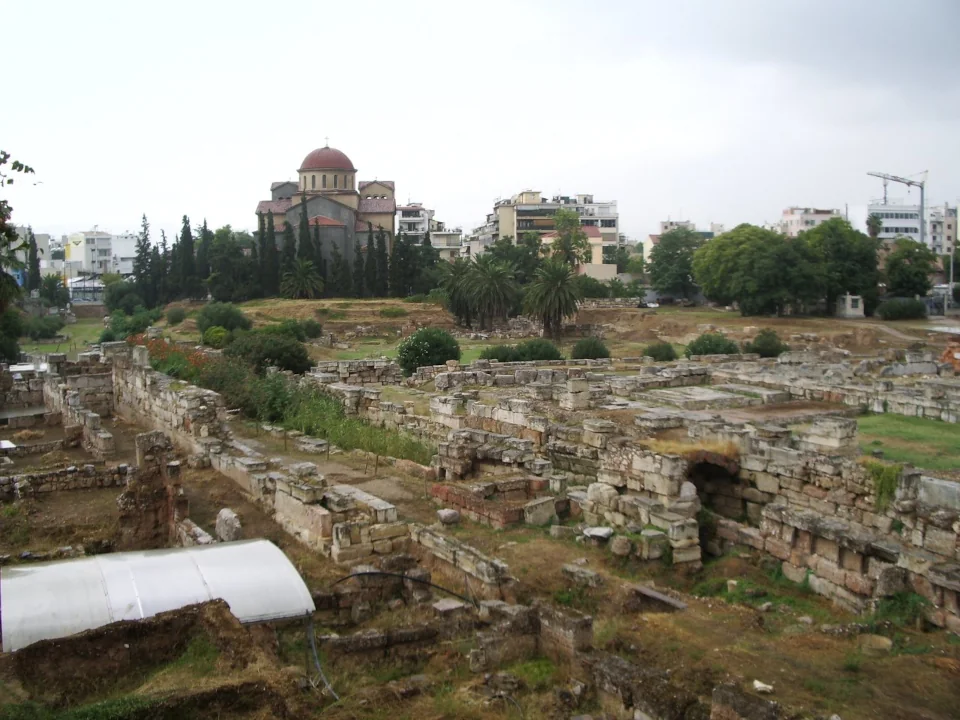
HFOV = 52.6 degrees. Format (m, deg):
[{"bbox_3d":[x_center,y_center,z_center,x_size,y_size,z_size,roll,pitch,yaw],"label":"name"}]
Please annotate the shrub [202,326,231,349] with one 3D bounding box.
[{"bbox_3d":[-25.248,-2.156,93.000,2.680,2.110,2.550,0,4,0],"label":"shrub"}]

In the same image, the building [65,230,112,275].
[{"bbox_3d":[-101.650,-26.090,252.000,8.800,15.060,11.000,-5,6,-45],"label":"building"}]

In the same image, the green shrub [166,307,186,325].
[{"bbox_3d":[-35.960,-5.270,115.000,2.370,2.130,2.300,0,4,0],"label":"green shrub"}]

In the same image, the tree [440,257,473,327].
[{"bbox_3d":[-2.492,-8.328,118.000,5.349,8.510,5.189,0,4,0],"label":"tree"}]

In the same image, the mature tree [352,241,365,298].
[{"bbox_3d":[-20.029,-15.001,160.000,1.980,9.730,1.980,0,4,0],"label":"mature tree"}]

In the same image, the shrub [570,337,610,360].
[{"bbox_3d":[9.222,-0.960,81.000,3.340,2.000,3.100,0,4,0],"label":"shrub"}]

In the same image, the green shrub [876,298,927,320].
[{"bbox_3d":[46.032,-5.515,106.000,5.460,2.403,4.095,0,4,0],"label":"green shrub"}]

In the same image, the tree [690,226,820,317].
[{"bbox_3d":[38.311,-12.356,134.000,17.950,12.700,14.500,0,4,0],"label":"tree"}]

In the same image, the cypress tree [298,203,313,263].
[{"bbox_3d":[-28.945,-18.744,161.000,2.650,17.090,2.650,0,4,0],"label":"cypress tree"}]

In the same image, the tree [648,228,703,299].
[{"bbox_3d":[30.213,-14.450,150.000,8.350,11.750,8.300,0,4,0],"label":"tree"}]

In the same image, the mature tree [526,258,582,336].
[{"bbox_3d":[8.370,-7.210,112.000,6.460,9.460,6.400,0,4,0],"label":"mature tree"}]

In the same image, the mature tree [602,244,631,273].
[{"bbox_3d":[24.189,-16.215,172.000,4.960,8.510,4.960,0,4,0],"label":"mature tree"}]

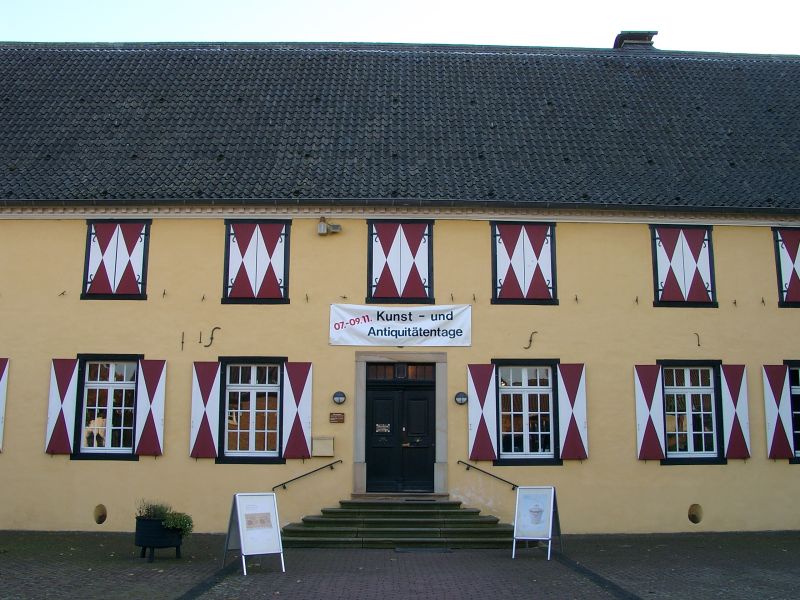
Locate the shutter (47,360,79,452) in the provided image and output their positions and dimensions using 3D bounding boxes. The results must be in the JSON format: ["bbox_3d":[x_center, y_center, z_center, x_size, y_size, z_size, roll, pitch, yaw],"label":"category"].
[{"bbox_3d":[-7.278,2.302,16.991,0.566,2.010,0.060,1,-9,-1],"label":"shutter"}]

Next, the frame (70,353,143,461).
[{"bbox_3d":[-5.994,2.201,16.141,1.377,2.158,0.150,0,-9,-1],"label":"frame"}]

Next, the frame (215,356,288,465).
[{"bbox_3d":[-3.041,2.274,16.188,1.435,2.173,0.150,0,-9,-1],"label":"frame"}]

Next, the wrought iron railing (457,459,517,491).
[{"bbox_3d":[1.851,3.597,16.000,1.357,0.620,0.100,0,-9,-1],"label":"wrought iron railing"}]

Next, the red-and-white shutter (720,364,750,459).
[{"bbox_3d":[6.979,2.321,16.311,0.523,1.922,0.060,0,-9,-1],"label":"red-and-white shutter"}]

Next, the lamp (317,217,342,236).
[{"bbox_3d":[-1.559,-1.603,17.595,0.532,0.422,0.300,1,-9,-1],"label":"lamp"}]

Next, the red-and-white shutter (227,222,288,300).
[{"bbox_3d":[-3.022,-0.832,16.668,1.158,1.607,0.060,0,-9,-1],"label":"red-and-white shutter"}]

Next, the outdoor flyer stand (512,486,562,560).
[{"bbox_3d":[2.407,3.860,13.755,0.634,1.159,0.930,-3,-10,23],"label":"outdoor flyer stand"}]

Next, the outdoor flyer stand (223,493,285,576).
[{"bbox_3d":[-2.264,3.609,12.256,0.634,1.159,0.930,5,-10,-29],"label":"outdoor flyer stand"}]

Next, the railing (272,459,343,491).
[{"bbox_3d":[-1.876,3.565,15.952,1.408,0.609,0.100,0,-9,-1],"label":"railing"}]

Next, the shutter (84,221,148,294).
[{"bbox_3d":[-5.993,-0.875,16.620,1.140,1.508,0.060,0,-9,-1],"label":"shutter"}]

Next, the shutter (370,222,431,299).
[{"bbox_3d":[0.016,-0.836,16.726,1.192,1.609,0.060,0,-9,-1],"label":"shutter"}]

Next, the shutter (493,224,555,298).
[{"bbox_3d":[2.660,-0.817,16.772,1.172,1.602,0.060,0,-9,-1],"label":"shutter"}]

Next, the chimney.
[{"bbox_3d":[7.579,-8.078,25.313,1.172,0.720,0.950,1,-9,-1],"label":"chimney"}]

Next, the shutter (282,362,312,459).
[{"bbox_3d":[-2.111,2.271,16.177,0.566,1.963,0.050,0,-9,-1],"label":"shutter"}]

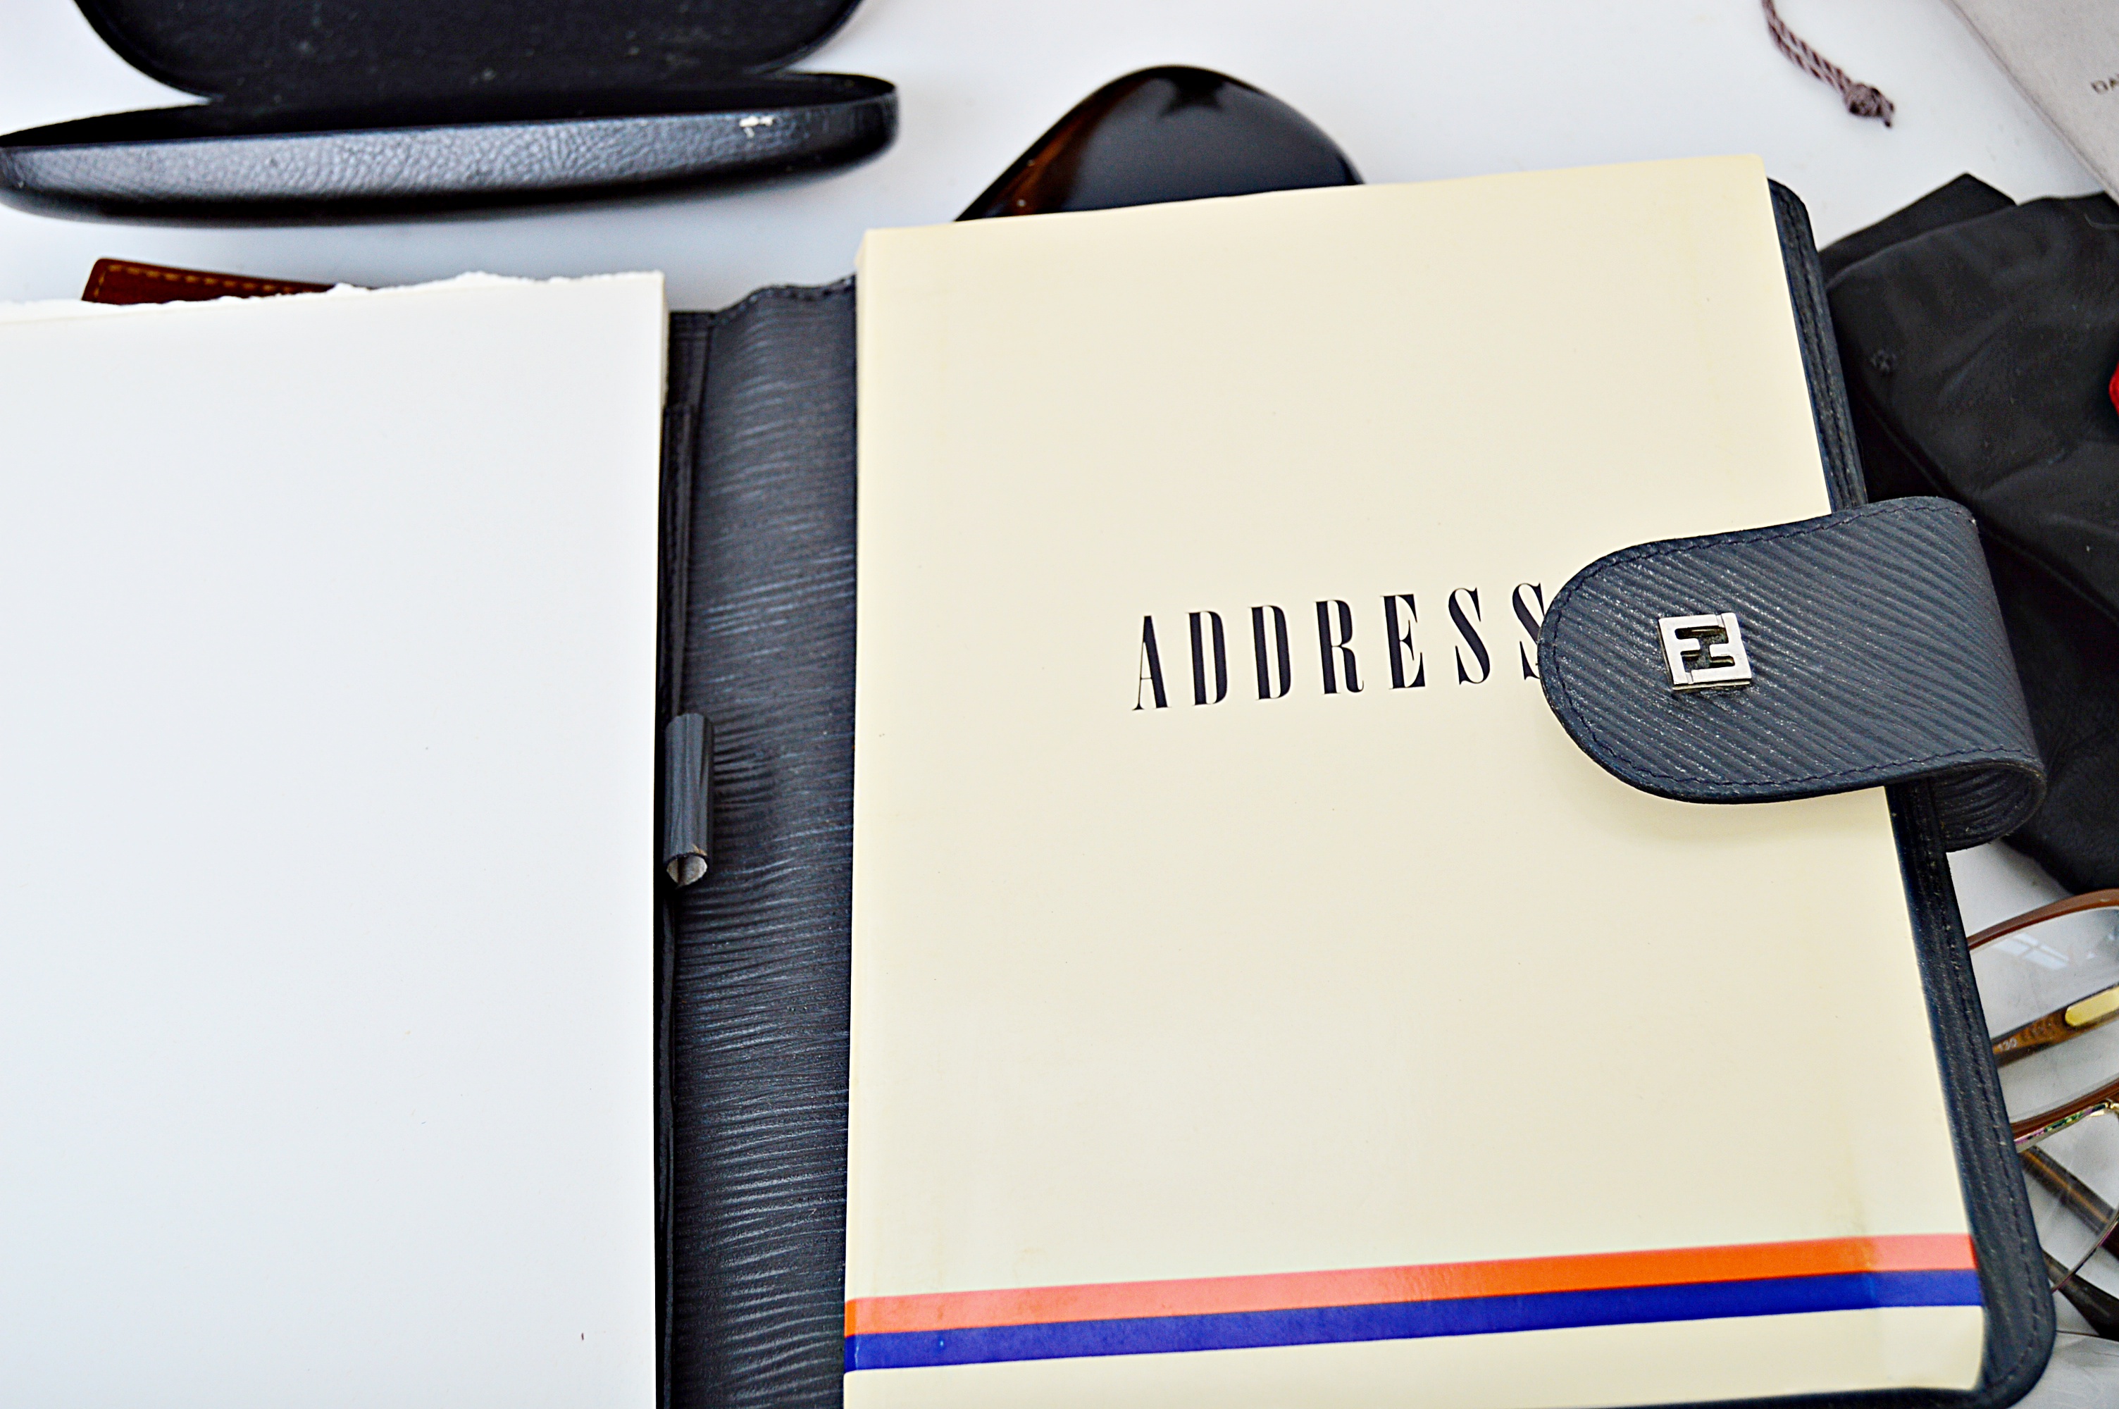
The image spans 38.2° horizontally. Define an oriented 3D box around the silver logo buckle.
[{"bbox_3d":[0.090,-0.007,0.428,0.011,0.002,0.011,-4,58,4],"label":"silver logo buckle"}]

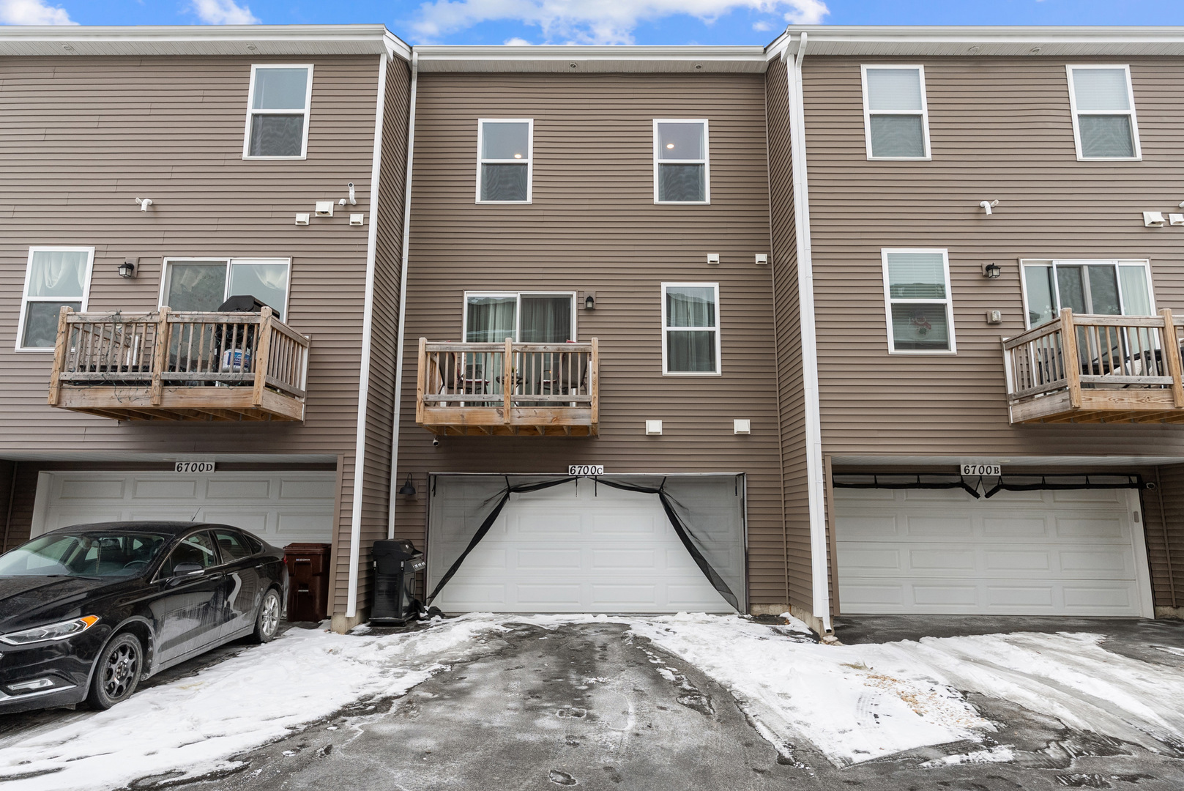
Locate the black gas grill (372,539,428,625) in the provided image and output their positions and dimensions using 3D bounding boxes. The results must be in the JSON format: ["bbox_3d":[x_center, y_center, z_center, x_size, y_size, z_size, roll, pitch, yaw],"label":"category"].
[{"bbox_3d":[-2.823,2.723,10.210,0.610,1.160,0.900,0,-9,0],"label":"black gas grill"}]

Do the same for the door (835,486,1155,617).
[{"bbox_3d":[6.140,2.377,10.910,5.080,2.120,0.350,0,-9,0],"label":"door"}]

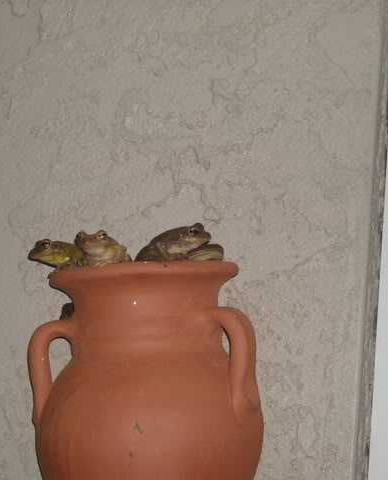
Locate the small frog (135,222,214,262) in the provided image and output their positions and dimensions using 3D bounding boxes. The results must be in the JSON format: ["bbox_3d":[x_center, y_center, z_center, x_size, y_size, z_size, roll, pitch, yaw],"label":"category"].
[{"bbox_3d":[-0.010,0.002,0.785,0.037,0.021,0.019,1,-11,19],"label":"small frog"}]

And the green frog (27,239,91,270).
[{"bbox_3d":[-0.067,0.008,0.805,0.037,0.017,0.018,6,-10,-7],"label":"green frog"}]

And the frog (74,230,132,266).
[{"bbox_3d":[-0.045,0.005,0.790,0.019,0.019,0.028,-3,-13,36],"label":"frog"}]

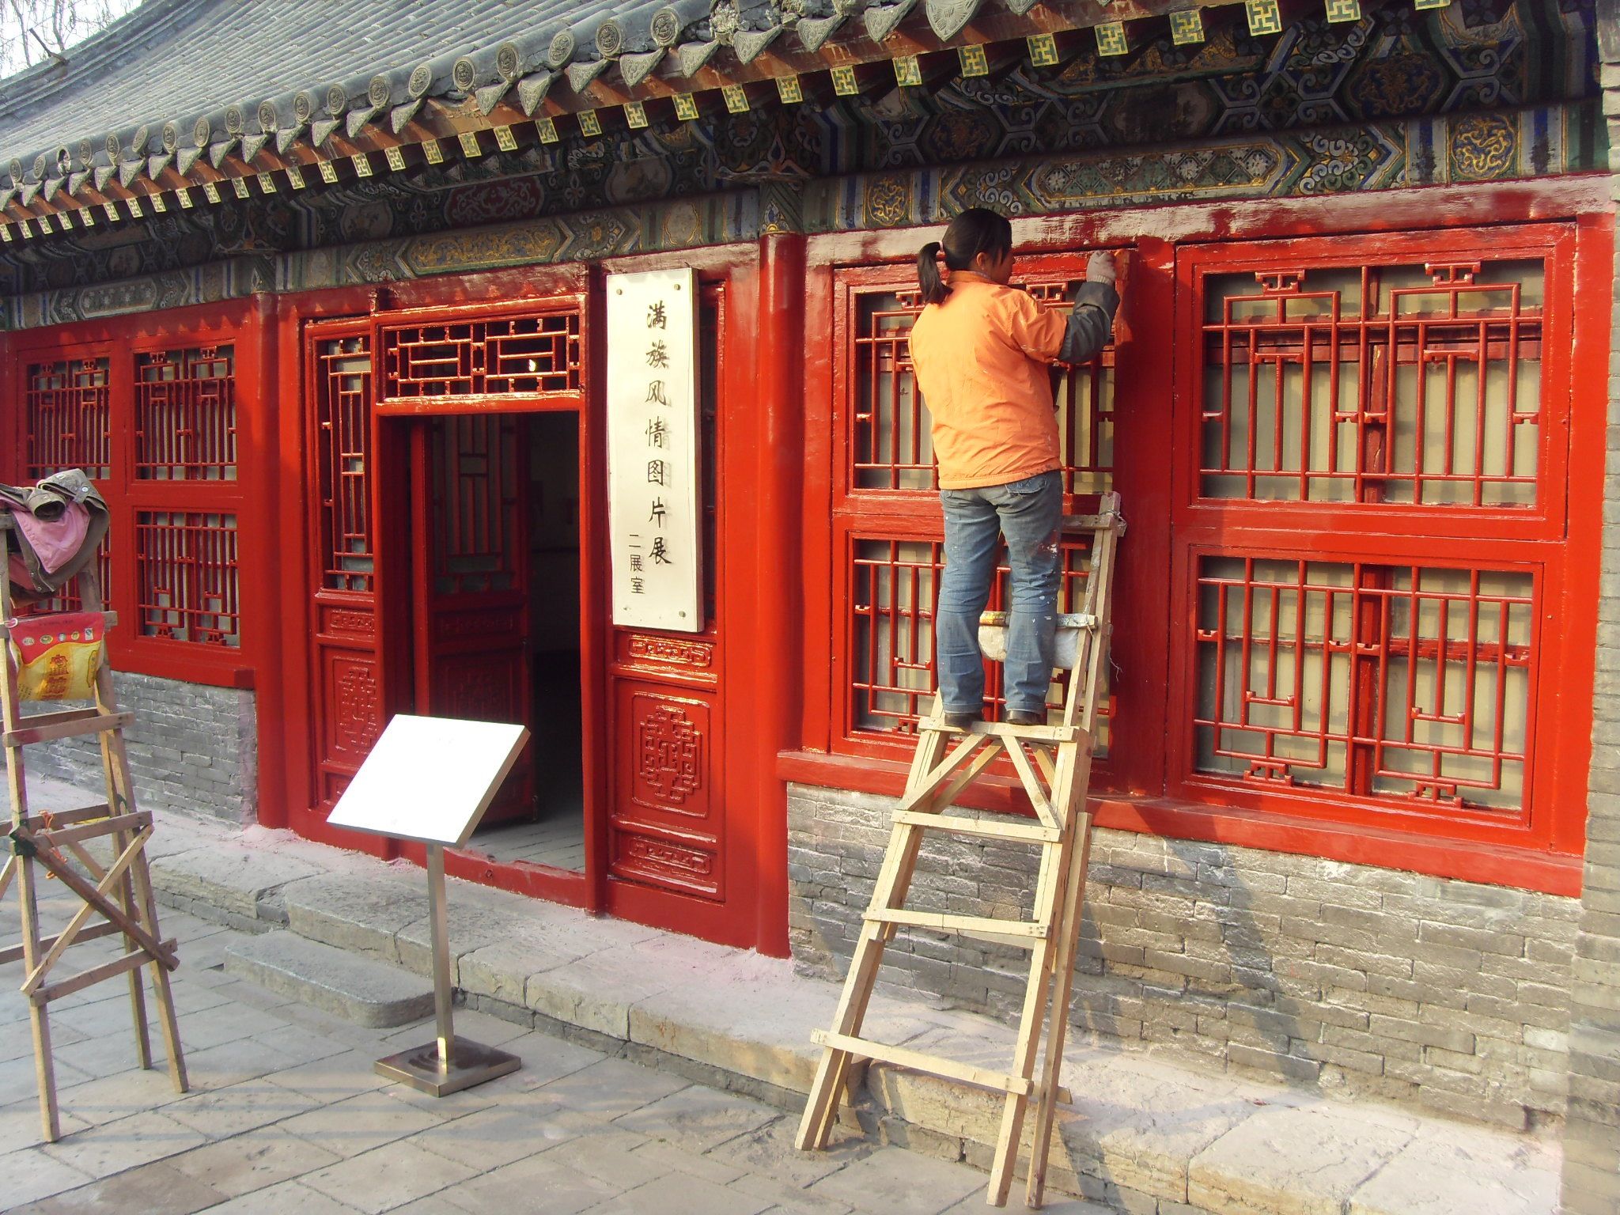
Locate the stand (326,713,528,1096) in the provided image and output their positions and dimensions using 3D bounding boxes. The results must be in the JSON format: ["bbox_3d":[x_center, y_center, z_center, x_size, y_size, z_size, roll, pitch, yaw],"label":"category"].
[{"bbox_3d":[-1.236,0.954,6.013,0.579,1.145,0.395,3,5,33],"label":"stand"}]

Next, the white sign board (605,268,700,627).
[{"bbox_3d":[-0.600,-0.614,7.175,0.489,1.391,0.050,4,6,41],"label":"white sign board"}]

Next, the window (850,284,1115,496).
[{"bbox_3d":[0.568,-0.740,6.220,1.087,0.702,0.060,4,6,41],"label":"window"}]

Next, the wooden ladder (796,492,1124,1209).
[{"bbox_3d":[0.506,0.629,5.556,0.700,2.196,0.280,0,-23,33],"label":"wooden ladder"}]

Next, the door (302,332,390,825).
[{"bbox_3d":[-2.209,-0.166,8.738,0.672,2.417,0.080,4,6,41],"label":"door"}]

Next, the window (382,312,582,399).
[{"bbox_3d":[-1.443,-1.081,7.922,1.346,0.345,0.060,4,6,41],"label":"window"}]

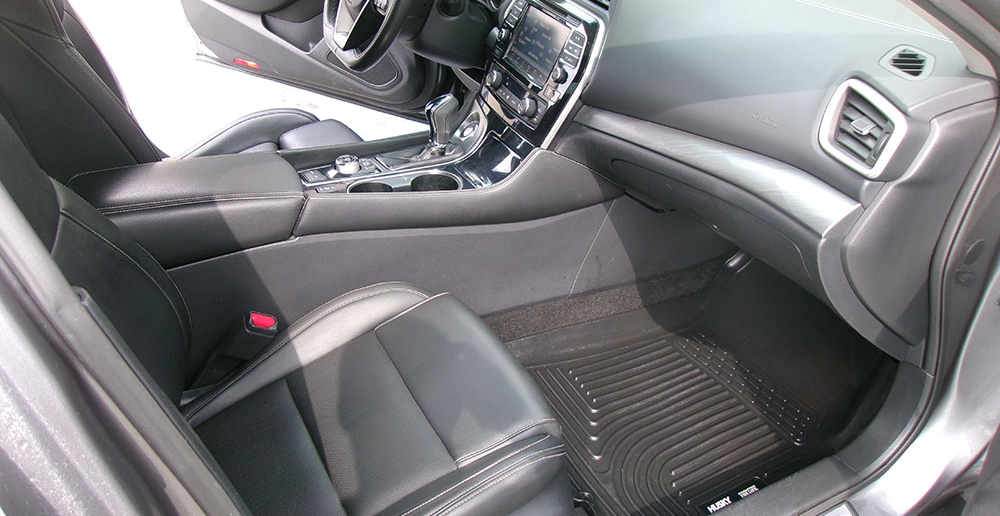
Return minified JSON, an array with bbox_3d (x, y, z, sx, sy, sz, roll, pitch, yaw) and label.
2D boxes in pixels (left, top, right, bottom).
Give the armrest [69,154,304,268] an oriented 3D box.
[{"bbox_3d":[-0.487,-0.075,1.218,0.327,0.117,0.185,-9,33,-32],"label":"armrest"}]

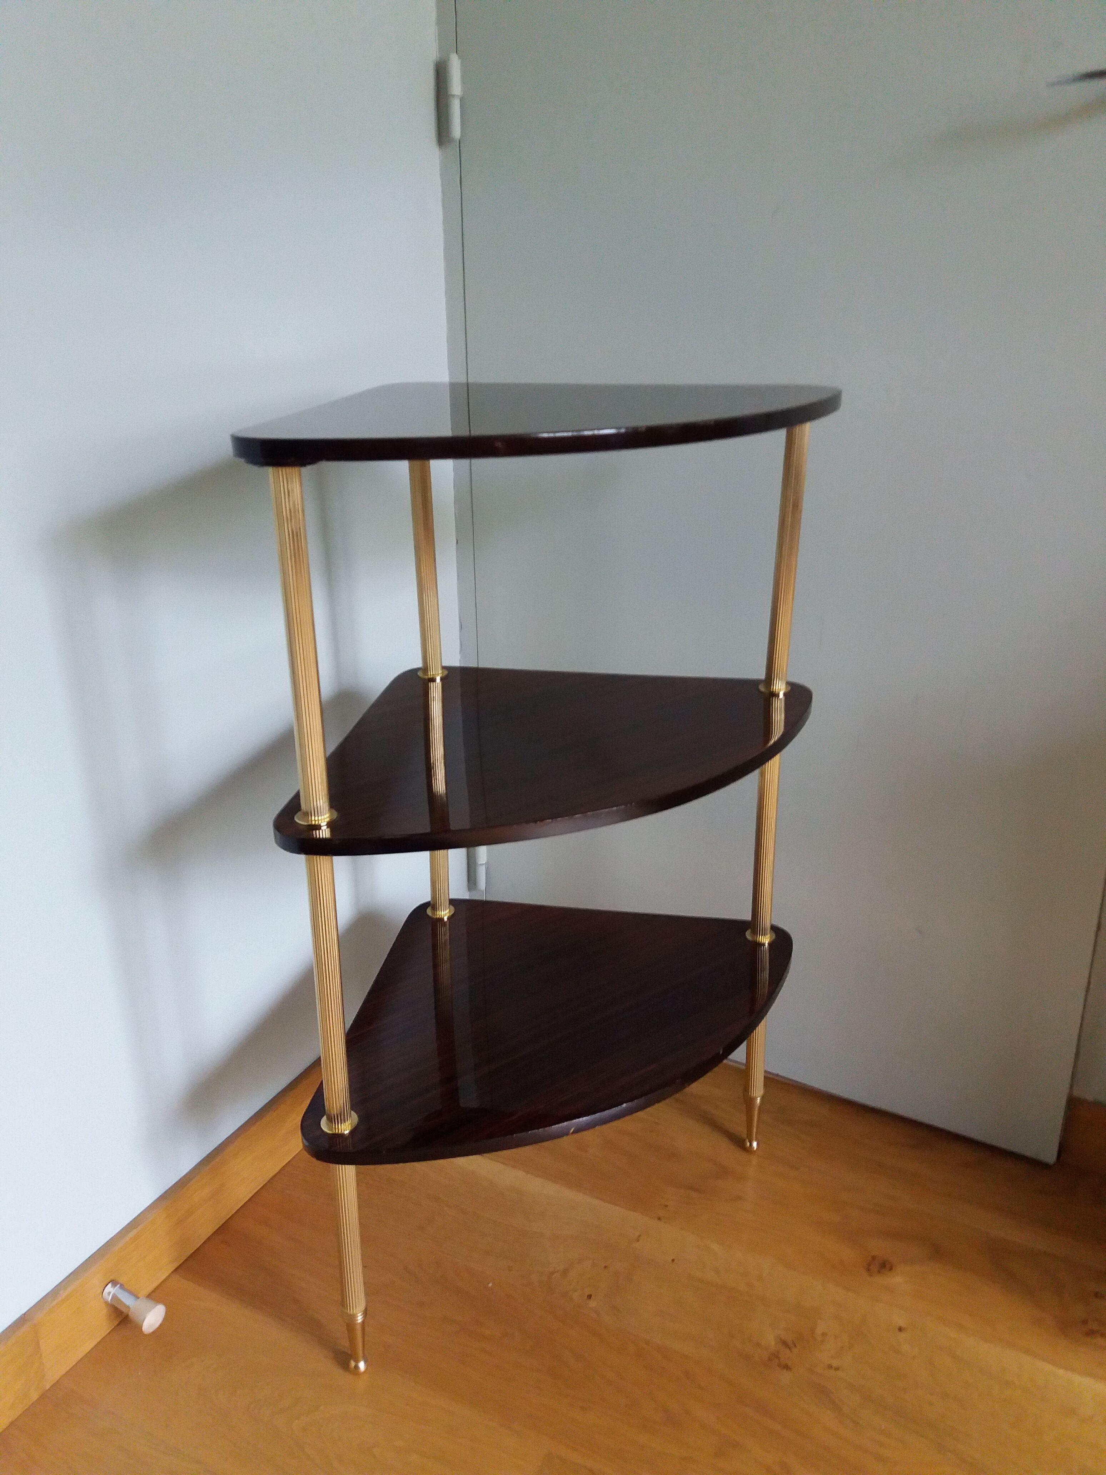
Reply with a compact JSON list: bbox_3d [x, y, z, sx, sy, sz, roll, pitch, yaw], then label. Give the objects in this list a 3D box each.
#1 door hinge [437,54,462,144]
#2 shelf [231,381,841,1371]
[{"bbox_3d":[-0.106,-0.660,1.232,0.022,0.083,0.015,11,24,28],"label":"door hinge"},{"bbox_3d":[-0.026,0.105,1.087,0.536,0.798,0.379,-15,25,-34],"label":"shelf"}]

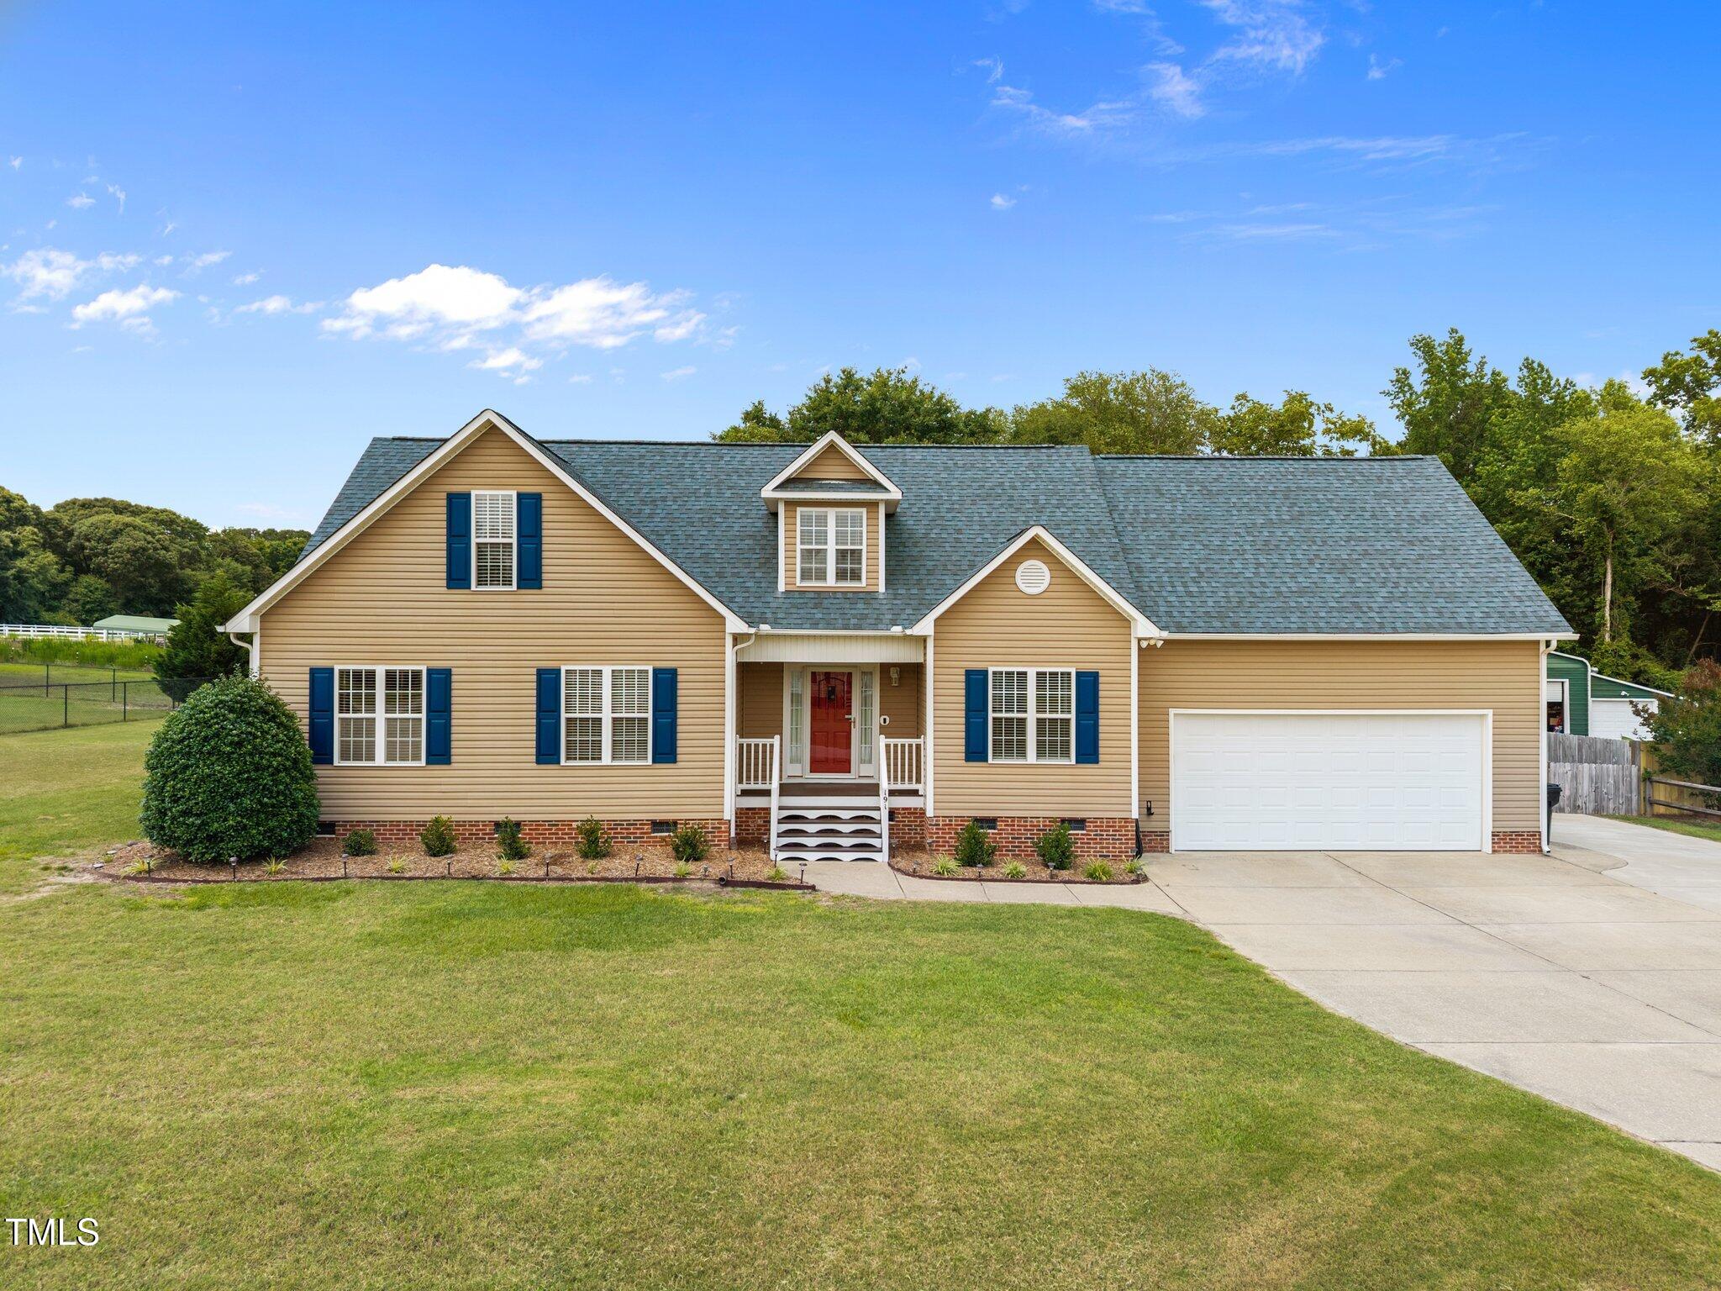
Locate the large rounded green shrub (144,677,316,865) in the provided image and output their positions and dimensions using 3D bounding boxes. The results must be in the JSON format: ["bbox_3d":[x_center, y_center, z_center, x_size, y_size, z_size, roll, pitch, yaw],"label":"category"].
[{"bbox_3d":[-8.280,1.620,15.600,2.330,2.470,2.300,0,0,-2],"label":"large rounded green shrub"}]

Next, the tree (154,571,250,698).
[{"bbox_3d":[-22.400,-0.100,42.000,4.700,5.100,4.700,0,0,-2],"label":"tree"}]

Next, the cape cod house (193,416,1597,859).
[{"bbox_3d":[1.000,-0.250,21.300,19.760,6.950,9.850,0,0,-2],"label":"cape cod house"}]

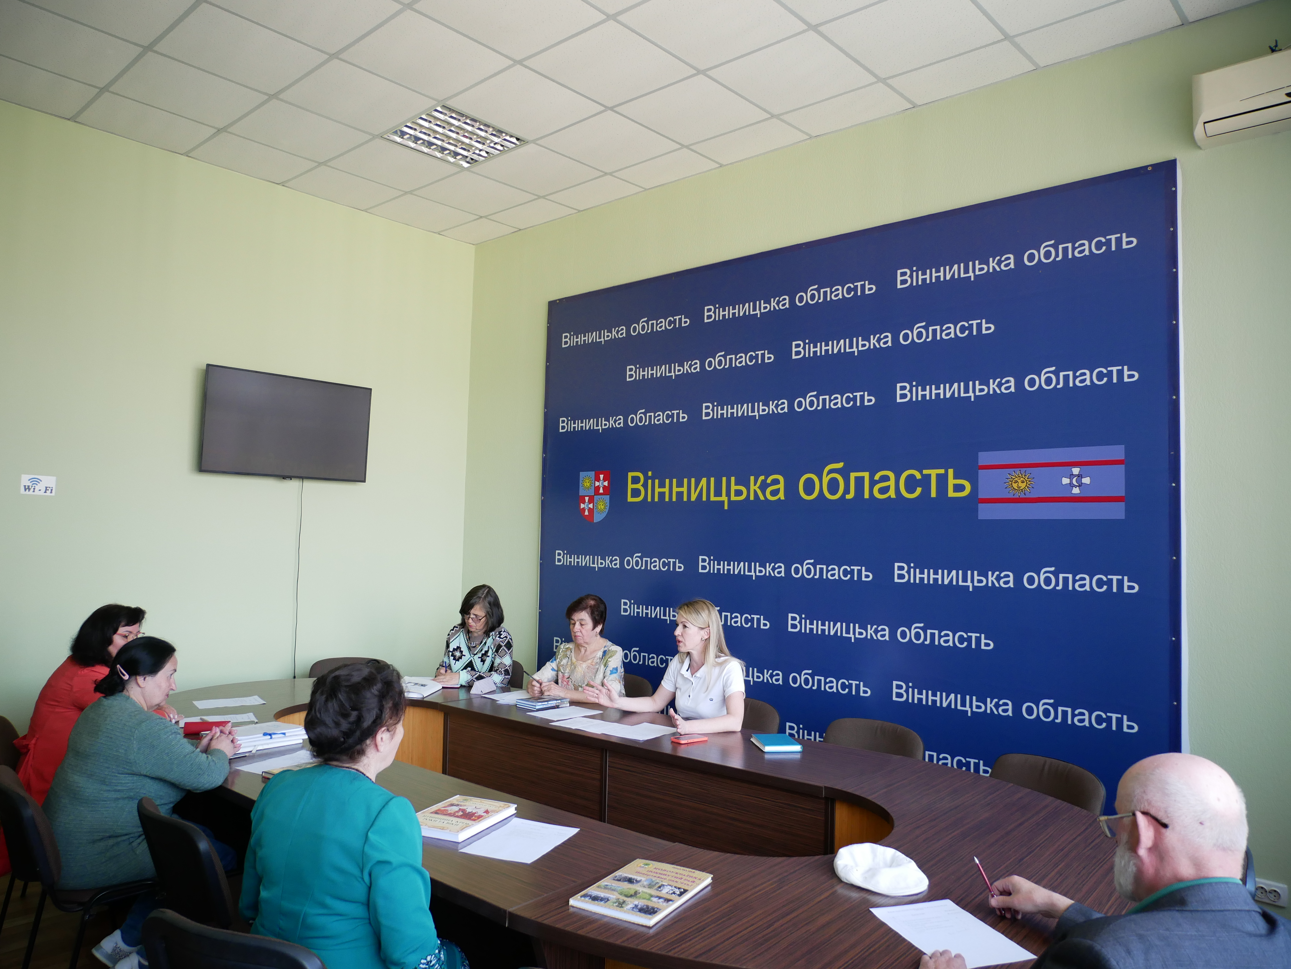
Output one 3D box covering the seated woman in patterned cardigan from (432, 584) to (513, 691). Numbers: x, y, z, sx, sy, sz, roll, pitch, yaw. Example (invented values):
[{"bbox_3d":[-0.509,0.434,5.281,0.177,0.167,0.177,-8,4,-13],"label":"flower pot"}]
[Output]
[{"bbox_3d":[-0.994,1.214,5.057,0.490,1.270,0.650,0,-3,14],"label":"seated woman in patterned cardigan"}]

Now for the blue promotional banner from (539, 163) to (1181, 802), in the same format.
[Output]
[{"bbox_3d":[0.721,0.147,4.931,3.870,2.950,0.050,-1,-4,42],"label":"blue promotional banner"}]

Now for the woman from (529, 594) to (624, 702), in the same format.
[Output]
[{"bbox_3d":[-0.396,1.210,4.646,0.540,1.260,0.650,0,-3,28],"label":"woman"}]

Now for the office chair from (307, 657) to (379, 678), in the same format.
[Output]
[{"bbox_3d":[-1.742,1.426,5.040,0.500,0.820,0.560,1,-3,-6],"label":"office chair"}]

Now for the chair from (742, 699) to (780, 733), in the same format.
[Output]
[{"bbox_3d":[0.290,1.416,4.089,0.500,0.820,0.560,-1,-4,40],"label":"chair"}]

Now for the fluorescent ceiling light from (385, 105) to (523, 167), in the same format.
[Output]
[{"bbox_3d":[-1.078,-1.964,4.999,0.585,0.070,0.585,-1,-4,42],"label":"fluorescent ceiling light"}]

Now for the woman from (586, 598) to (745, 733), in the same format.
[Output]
[{"bbox_3d":[0.188,1.183,4.114,0.680,1.285,0.550,3,-4,-41],"label":"woman"}]

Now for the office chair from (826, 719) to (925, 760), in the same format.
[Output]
[{"bbox_3d":[0.840,1.403,3.604,0.500,0.820,0.560,-1,-3,32],"label":"office chair"}]

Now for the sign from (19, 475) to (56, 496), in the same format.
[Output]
[{"bbox_3d":[-3.202,0.004,4.726,0.004,0.097,0.155,-1,-4,42],"label":"sign"}]

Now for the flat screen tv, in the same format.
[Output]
[{"bbox_3d":[-2.254,-0.368,5.701,0.070,0.630,1.085,3,-1,42],"label":"flat screen tv"}]

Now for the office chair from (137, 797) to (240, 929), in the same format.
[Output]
[{"bbox_3d":[-1.123,1.321,2.604,0.500,0.820,0.560,-1,-4,40],"label":"office chair"}]

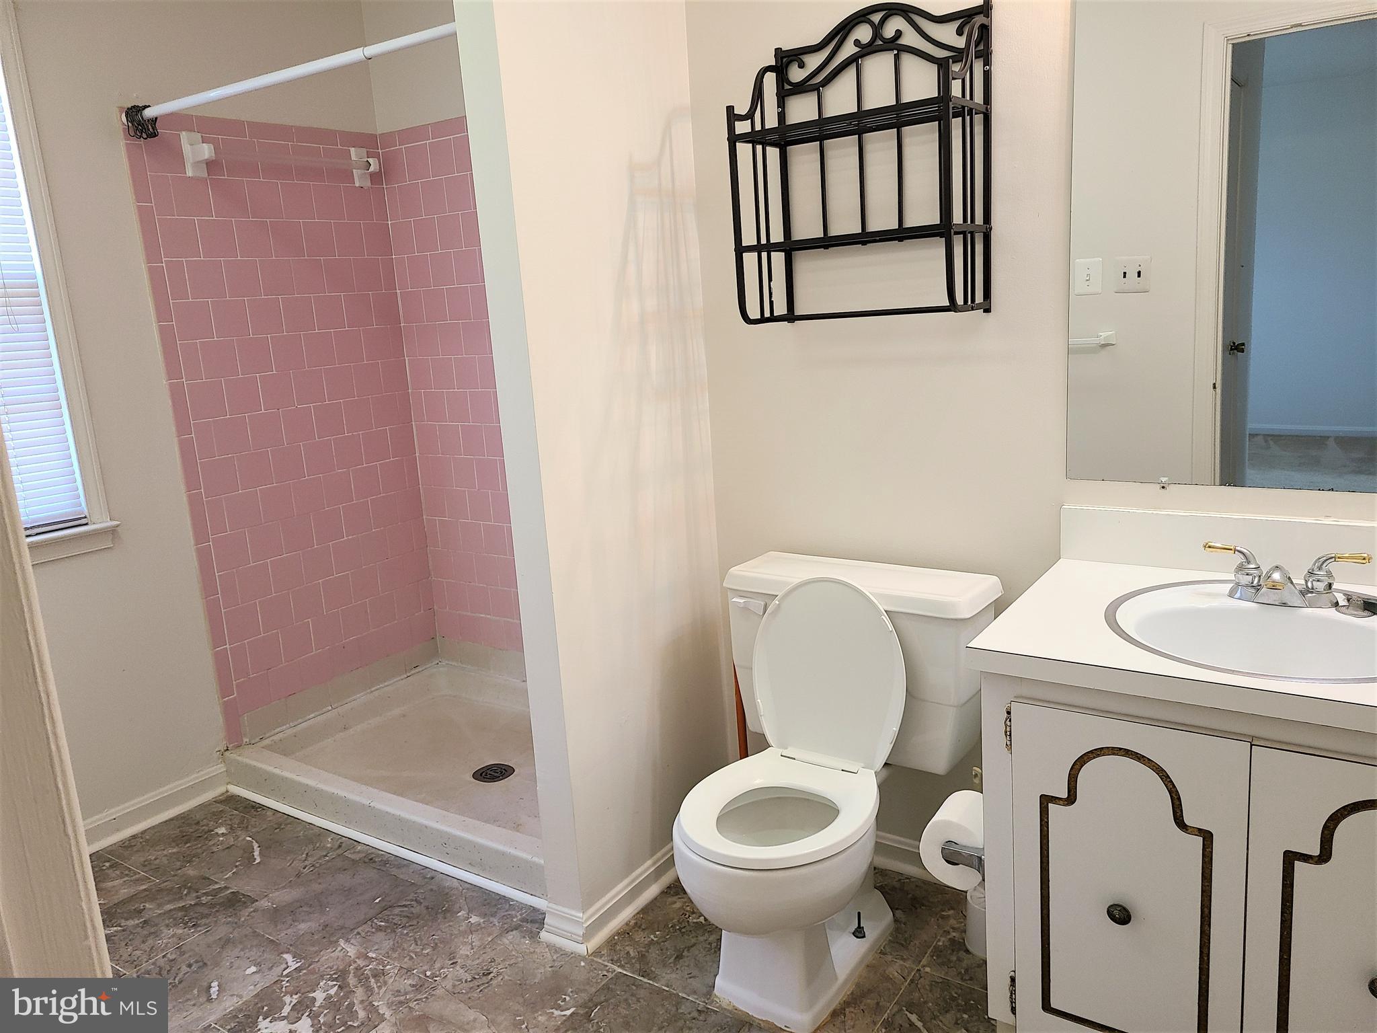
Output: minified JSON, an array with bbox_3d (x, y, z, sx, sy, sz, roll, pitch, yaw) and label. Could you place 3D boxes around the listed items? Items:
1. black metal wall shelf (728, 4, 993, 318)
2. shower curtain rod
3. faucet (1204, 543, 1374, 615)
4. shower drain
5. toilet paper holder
[{"bbox_3d":[0.320,-0.661,1.942,0.440,0.583,0.210,4,15,34],"label":"black metal wall shelf"},{"bbox_3d":[-0.886,-0.961,2.255,1.297,0.048,0.045,4,15,34],"label":"shower curtain rod"},{"bbox_3d":[0.923,0.098,1.609,0.236,0.087,0.145,4,15,34],"label":"faucet"},{"bbox_3d":[-0.548,0.728,2.919,0.120,0.012,0.120,-4,12,1],"label":"shower drain"},{"bbox_3d":[0.488,0.548,1.741,0.095,0.055,0.155,4,15,34],"label":"toilet paper holder"}]

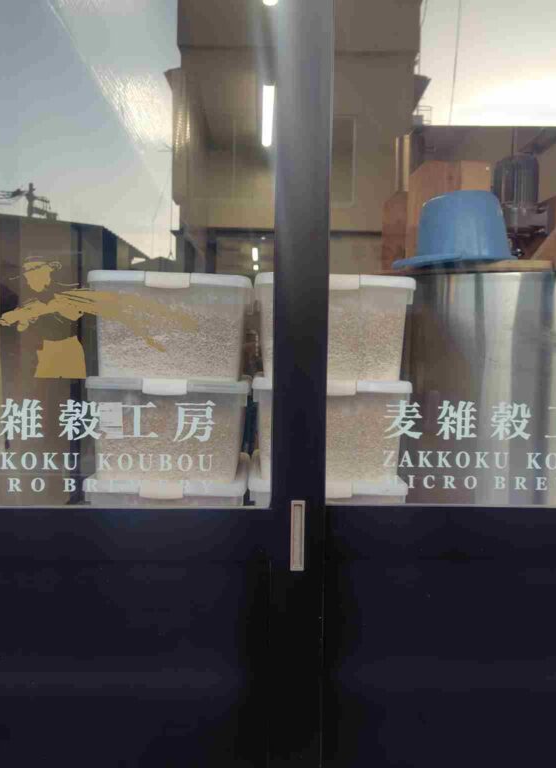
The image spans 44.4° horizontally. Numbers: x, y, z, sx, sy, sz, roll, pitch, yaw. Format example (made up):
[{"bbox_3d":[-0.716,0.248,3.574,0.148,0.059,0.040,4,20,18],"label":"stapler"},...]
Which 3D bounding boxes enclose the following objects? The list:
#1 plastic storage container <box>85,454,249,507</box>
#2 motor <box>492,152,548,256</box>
[{"bbox_3d":[-0.300,0.374,2.015,0.420,0.275,0.530,1,2,-3],"label":"plastic storage container"},{"bbox_3d":[0.778,-0.579,2.200,0.180,0.320,0.170,1,2,-3],"label":"motor"}]

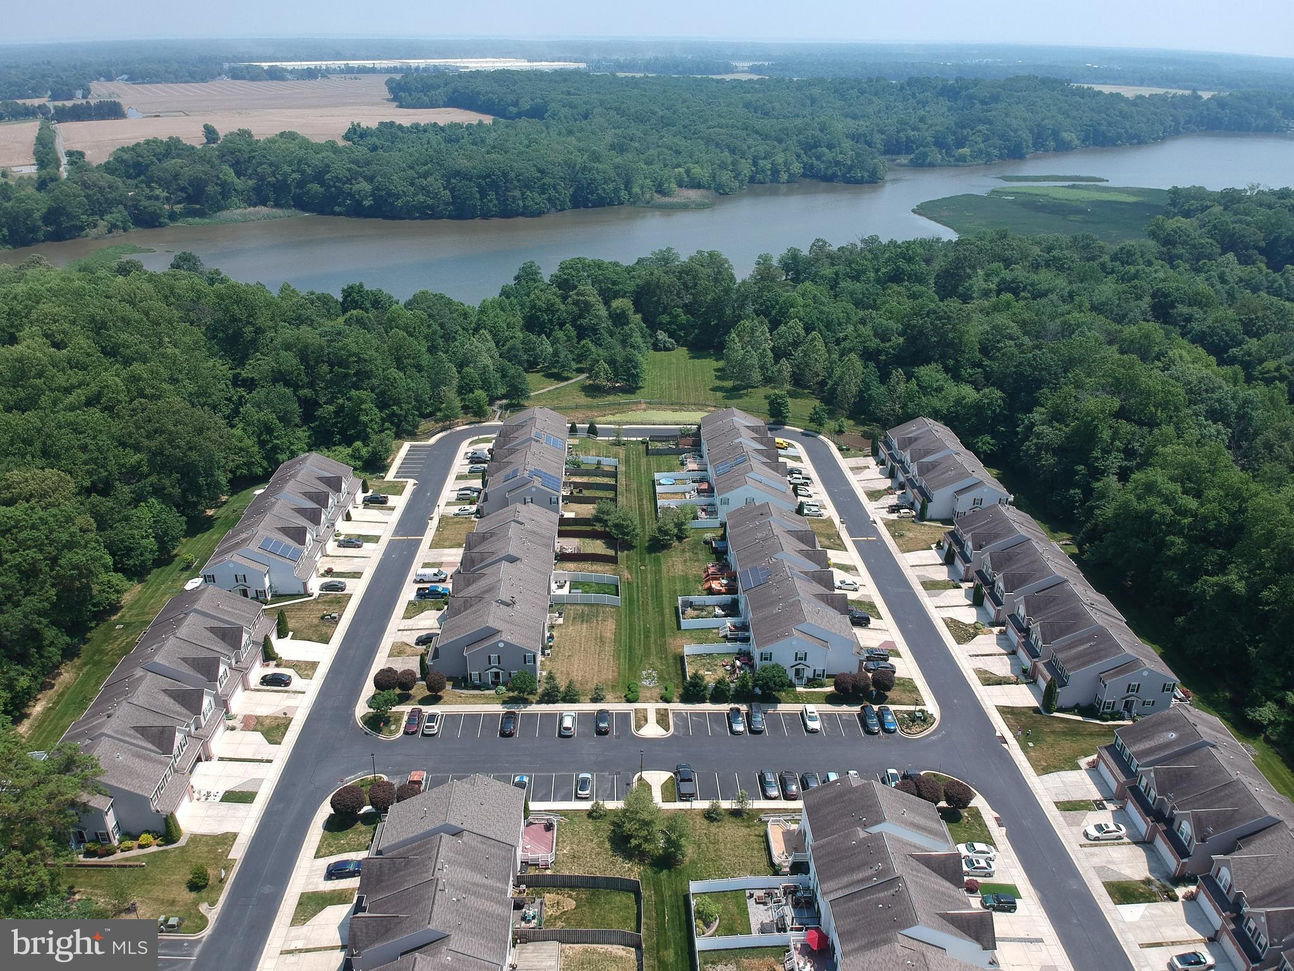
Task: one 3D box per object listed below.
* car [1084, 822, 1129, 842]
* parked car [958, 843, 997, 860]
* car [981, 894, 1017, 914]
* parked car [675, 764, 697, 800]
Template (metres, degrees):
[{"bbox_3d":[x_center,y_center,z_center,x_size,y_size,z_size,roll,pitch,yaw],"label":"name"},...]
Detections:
[{"bbox_3d":[58.314,43.904,119.122,4.870,1.470,1.850,0,25,-4],"label":"car"},{"bbox_3d":[40.526,44.958,115.299,4.720,1.460,1.830,1,25,-1],"label":"parked car"},{"bbox_3d":[40.757,48.218,108.260,3.800,1.430,1.720,1,25,-1],"label":"car"},{"bbox_3d":[5.114,39.157,124.377,1.980,1.860,5.750,0,25,-3],"label":"parked car"}]

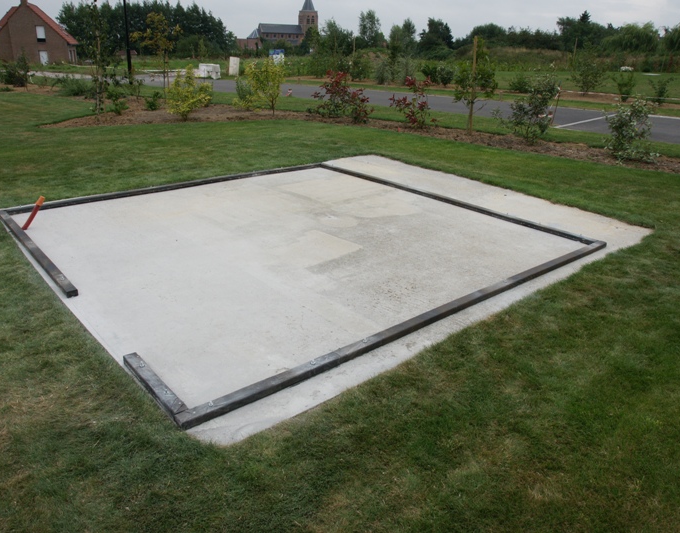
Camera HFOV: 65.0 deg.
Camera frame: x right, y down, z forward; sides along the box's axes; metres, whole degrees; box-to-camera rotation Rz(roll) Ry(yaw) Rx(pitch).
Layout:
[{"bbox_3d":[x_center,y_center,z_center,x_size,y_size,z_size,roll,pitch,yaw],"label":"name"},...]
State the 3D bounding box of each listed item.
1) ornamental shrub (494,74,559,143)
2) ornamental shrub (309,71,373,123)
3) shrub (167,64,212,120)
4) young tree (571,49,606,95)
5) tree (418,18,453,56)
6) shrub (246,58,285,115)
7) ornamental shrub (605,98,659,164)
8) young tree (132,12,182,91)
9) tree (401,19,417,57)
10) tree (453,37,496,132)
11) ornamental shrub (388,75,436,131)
[{"bbox_3d":[3.526,-2.977,10.079,1.174,1.240,1.100,2,22,0],"label":"ornamental shrub"},{"bbox_3d":[0.012,-3.928,12.291,1.431,1.113,1.100,2,22,0],"label":"ornamental shrub"},{"bbox_3d":[-3.276,-3.774,11.607,0.971,1.163,1.000,2,22,0],"label":"shrub"},{"bbox_3d":[10.177,-7.942,21.837,1.430,1.830,1.450,2,22,0],"label":"young tree"},{"bbox_3d":[13.111,-30.746,72.691,4.703,5.566,4.703,2,22,0],"label":"tree"},{"bbox_3d":[-1.781,-4.274,12.744,0.881,1.306,0.950,2,22,0],"label":"shrub"},{"bbox_3d":[4.813,-2.280,8.834,0.836,0.972,0.900,2,22,0],"label":"ornamental shrub"},{"bbox_3d":[-5.127,-5.851,14.979,1.362,2.328,1.300,2,22,0],"label":"young tree"},{"bbox_3d":[9.475,-31.002,73.145,2.226,5.487,2.226,2,22,0],"label":"tree"},{"bbox_3d":[2.760,-3.665,10.859,0.830,1.874,0.850,2,22,0],"label":"tree"},{"bbox_3d":[1.562,-3.527,11.484,1.003,1.075,0.950,2,22,0],"label":"ornamental shrub"}]

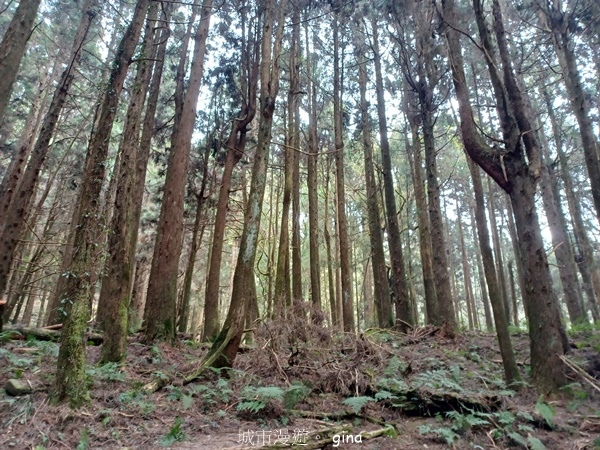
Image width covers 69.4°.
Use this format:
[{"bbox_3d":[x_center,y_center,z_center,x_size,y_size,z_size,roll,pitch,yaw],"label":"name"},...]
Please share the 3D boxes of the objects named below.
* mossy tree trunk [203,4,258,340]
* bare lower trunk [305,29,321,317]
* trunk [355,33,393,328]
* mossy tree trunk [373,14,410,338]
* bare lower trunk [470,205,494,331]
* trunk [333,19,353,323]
[{"bbox_3d":[-1.816,-2.137,12.422,1.000,10.700,0.600,0,-20,0],"label":"mossy tree trunk"},{"bbox_3d":[0.589,-3.176,18.426,0.400,14.190,0.400,-2,-20,2],"label":"bare lower trunk"},{"bbox_3d":[2.337,-1.938,13.956,0.450,10.270,0.450,-5,-20,10],"label":"trunk"},{"bbox_3d":[2.827,-2.316,13.896,0.450,11.090,0.450,-5,-20,12],"label":"mossy tree trunk"},{"bbox_3d":[9.711,2.077,23.175,0.400,6.870,0.400,-8,-22,22],"label":"bare lower trunk"},{"bbox_3d":[1.580,-2.780,16.264,0.400,13.240,0.400,-2,-20,6],"label":"trunk"}]

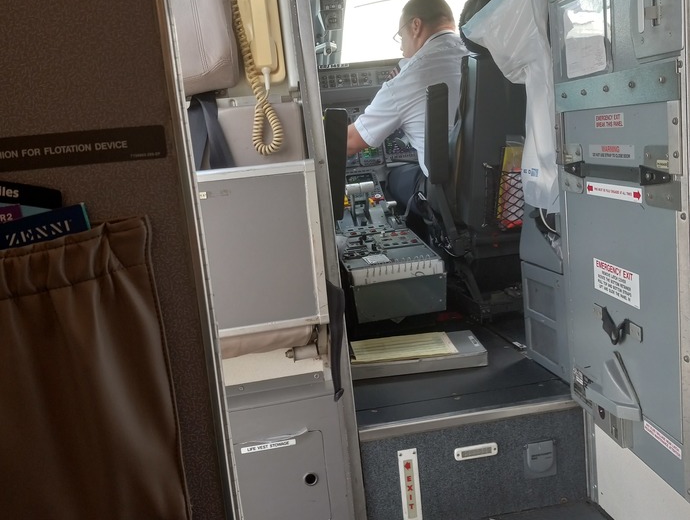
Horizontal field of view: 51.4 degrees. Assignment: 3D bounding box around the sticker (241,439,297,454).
[{"bbox_3d":[-0.178,0.438,1.681,0.127,0.013,0.002,-7,10,-8],"label":"sticker"}]

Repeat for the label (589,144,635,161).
[{"bbox_3d":[0.529,-0.214,1.429,0.002,0.027,0.190,-7,10,-5],"label":"label"}]

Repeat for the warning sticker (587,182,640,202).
[{"bbox_3d":[0.537,-0.137,1.441,0.002,0.027,0.233,-7,10,-5],"label":"warning sticker"}]

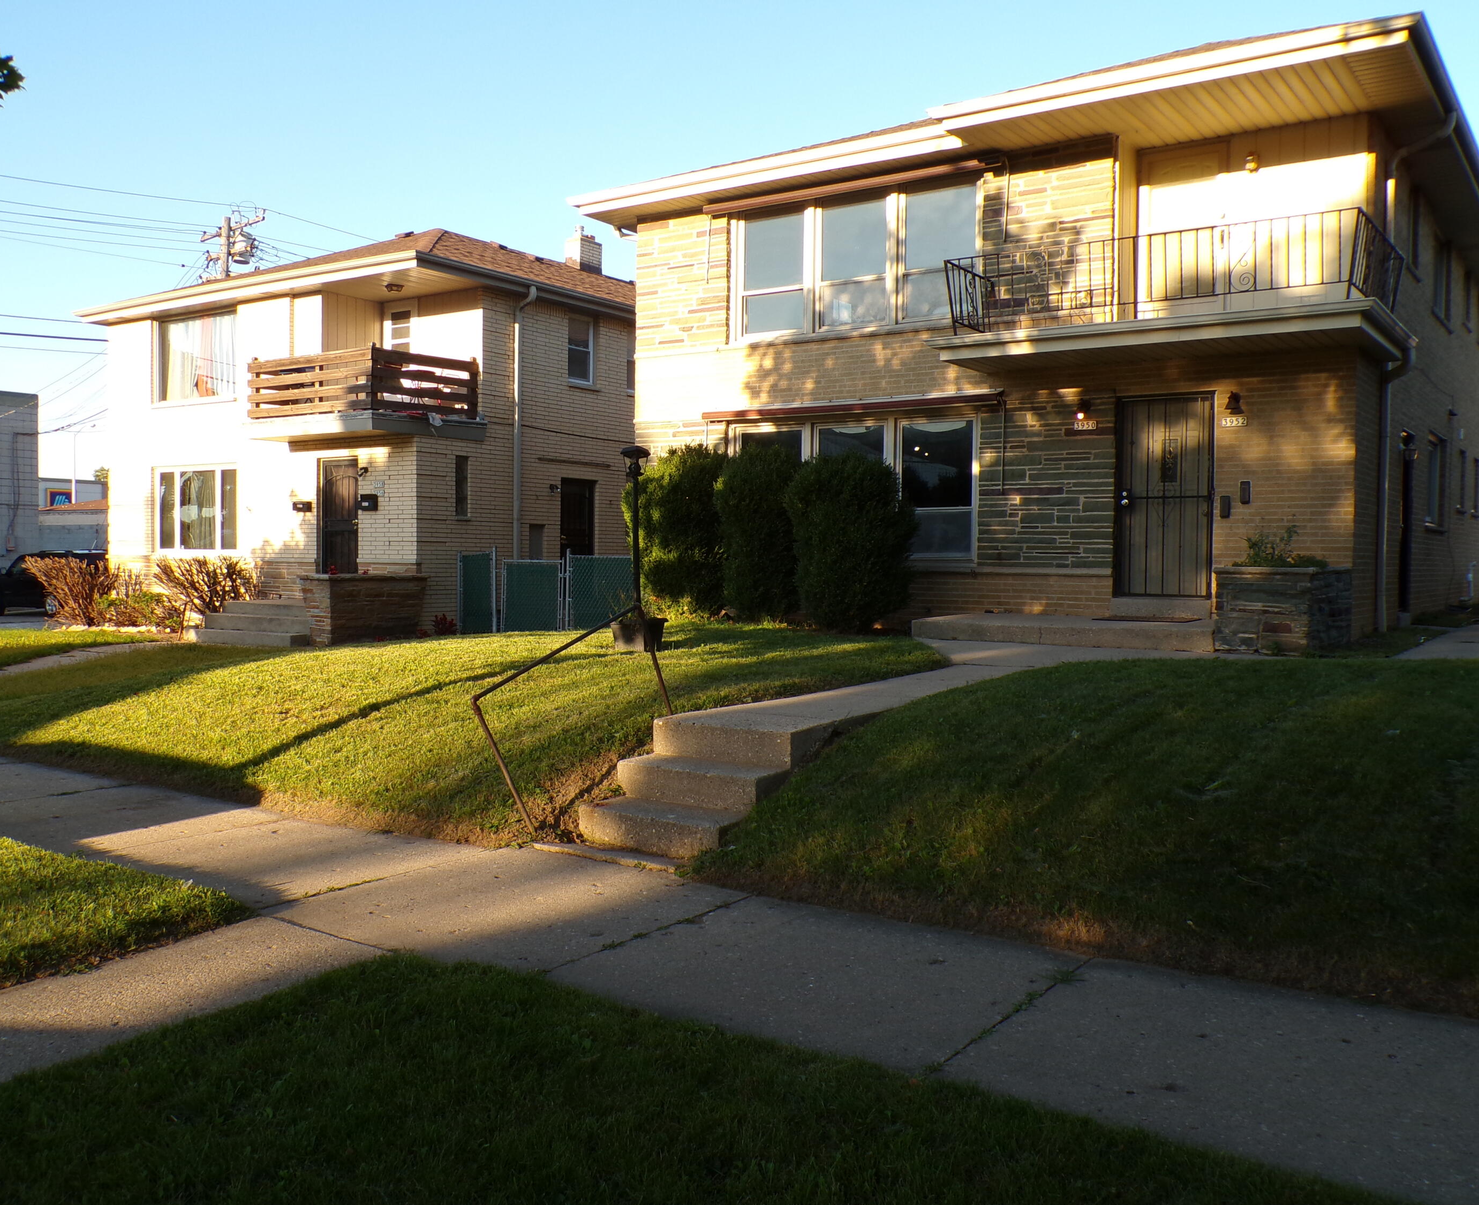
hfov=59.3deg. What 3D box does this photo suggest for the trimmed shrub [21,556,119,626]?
[{"bbox_3d":[-12.057,-0.203,23.400,1.400,1.260,1.300,2,3,35],"label":"trimmed shrub"}]

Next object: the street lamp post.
[{"bbox_3d":[-0.974,-0.540,12.300,0.280,1.901,0.280,2,3,35],"label":"street lamp post"}]

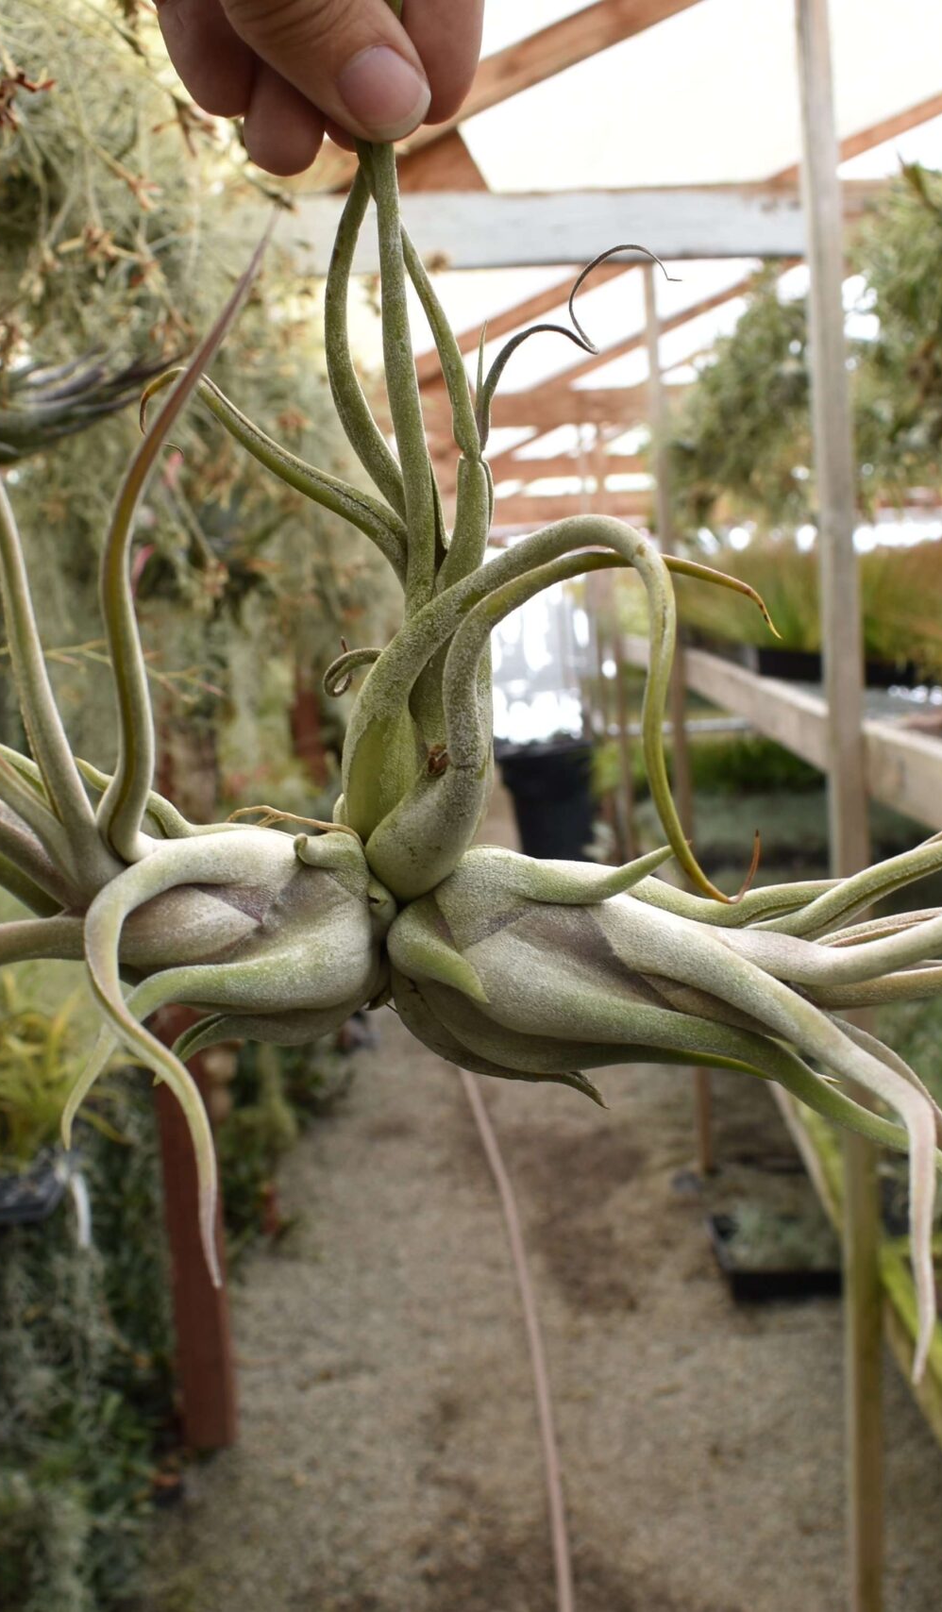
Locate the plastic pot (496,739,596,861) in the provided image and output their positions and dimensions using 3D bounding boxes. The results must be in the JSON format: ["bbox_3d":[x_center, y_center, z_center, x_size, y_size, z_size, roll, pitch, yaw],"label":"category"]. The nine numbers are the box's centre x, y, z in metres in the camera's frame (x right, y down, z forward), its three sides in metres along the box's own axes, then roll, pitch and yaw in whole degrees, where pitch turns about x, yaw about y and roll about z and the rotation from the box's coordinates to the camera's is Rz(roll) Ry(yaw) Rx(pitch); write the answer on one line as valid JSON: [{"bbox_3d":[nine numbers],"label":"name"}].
[{"bbox_3d":[0.475,0.006,11.000,0.600,0.710,0.600,-3,6,3],"label":"plastic pot"}]

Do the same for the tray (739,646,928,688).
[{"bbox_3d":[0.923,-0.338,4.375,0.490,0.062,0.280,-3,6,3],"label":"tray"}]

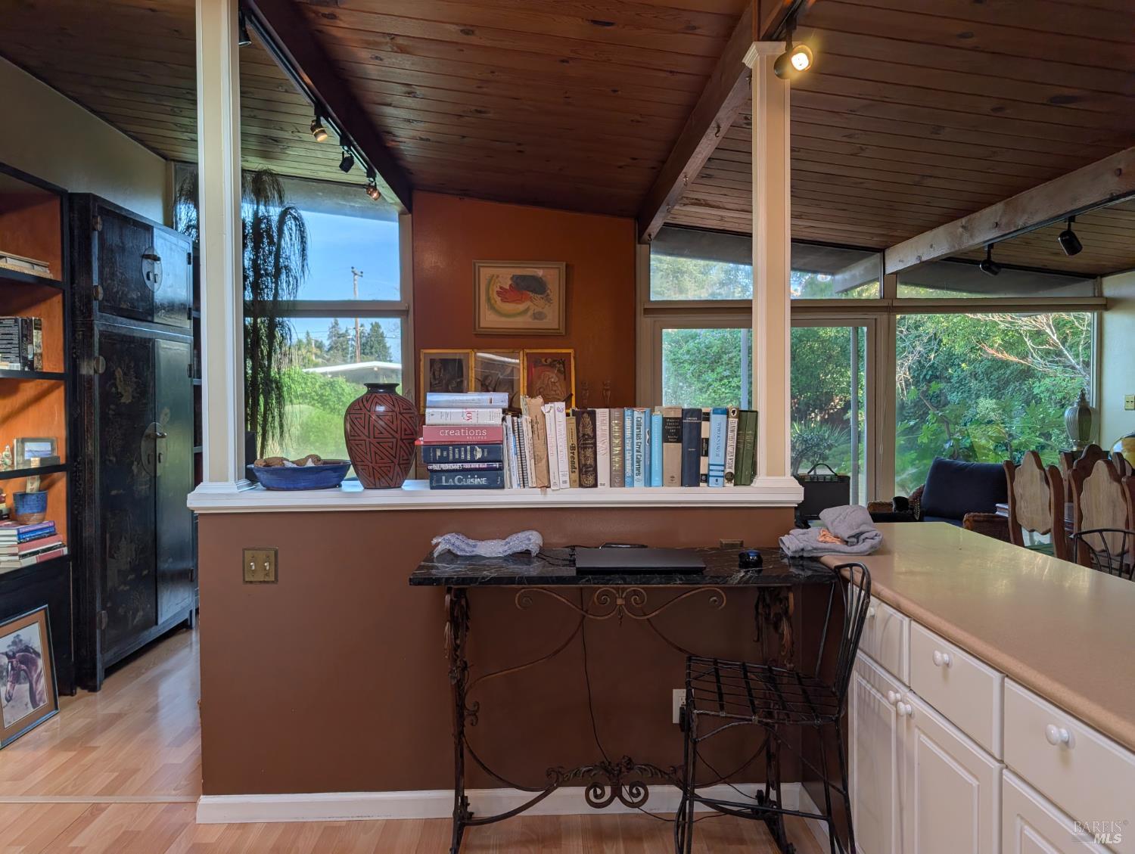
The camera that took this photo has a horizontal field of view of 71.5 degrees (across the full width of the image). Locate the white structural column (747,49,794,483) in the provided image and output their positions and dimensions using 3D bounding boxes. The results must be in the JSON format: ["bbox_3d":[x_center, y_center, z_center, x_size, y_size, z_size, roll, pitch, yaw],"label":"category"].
[{"bbox_3d":[0.678,-0.525,2.638,0.146,1.434,0.146,0,2,-2],"label":"white structural column"}]

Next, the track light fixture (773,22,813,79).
[{"bbox_3d":[0.679,-1.133,2.380,0.085,0.155,0.115,-1,2,-24],"label":"track light fixture"}]

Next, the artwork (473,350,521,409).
[{"bbox_3d":[-0.514,-0.338,5.780,0.353,0.455,0.030,0,2,-2],"label":"artwork"}]

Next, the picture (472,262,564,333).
[{"bbox_3d":[-0.365,-0.977,5.970,0.707,0.561,0.035,0,2,-2],"label":"picture"}]

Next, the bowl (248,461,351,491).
[{"bbox_3d":[-0.894,0.156,2.630,0.345,0.091,0.313,0,2,-2],"label":"bowl"}]

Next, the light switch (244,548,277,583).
[{"bbox_3d":[-0.989,0.449,2.540,0.115,0.116,0.012,0,2,-2],"label":"light switch"}]

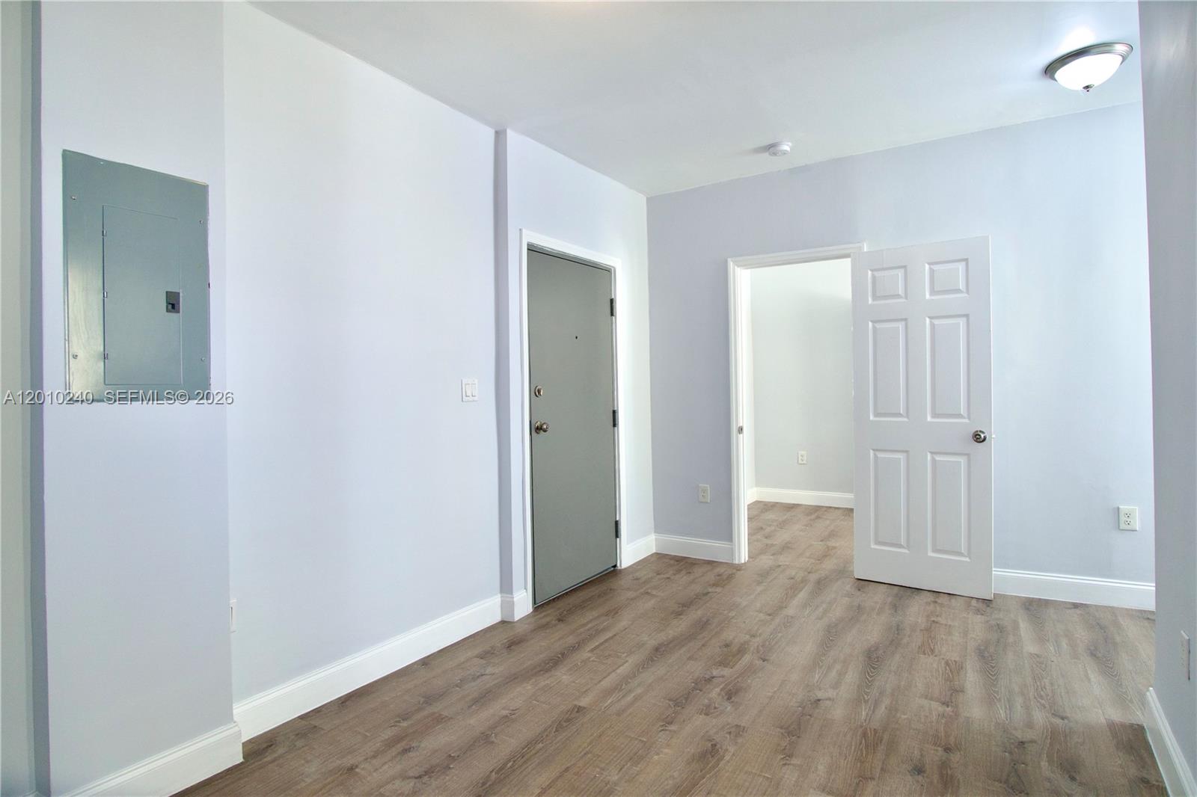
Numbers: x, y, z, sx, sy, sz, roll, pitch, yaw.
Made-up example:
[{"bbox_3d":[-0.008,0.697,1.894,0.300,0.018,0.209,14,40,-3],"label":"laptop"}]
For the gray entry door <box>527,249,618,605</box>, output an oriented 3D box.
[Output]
[{"bbox_3d":[-0.159,0.150,3.721,0.045,2.010,0.900,-1,0,34],"label":"gray entry door"}]

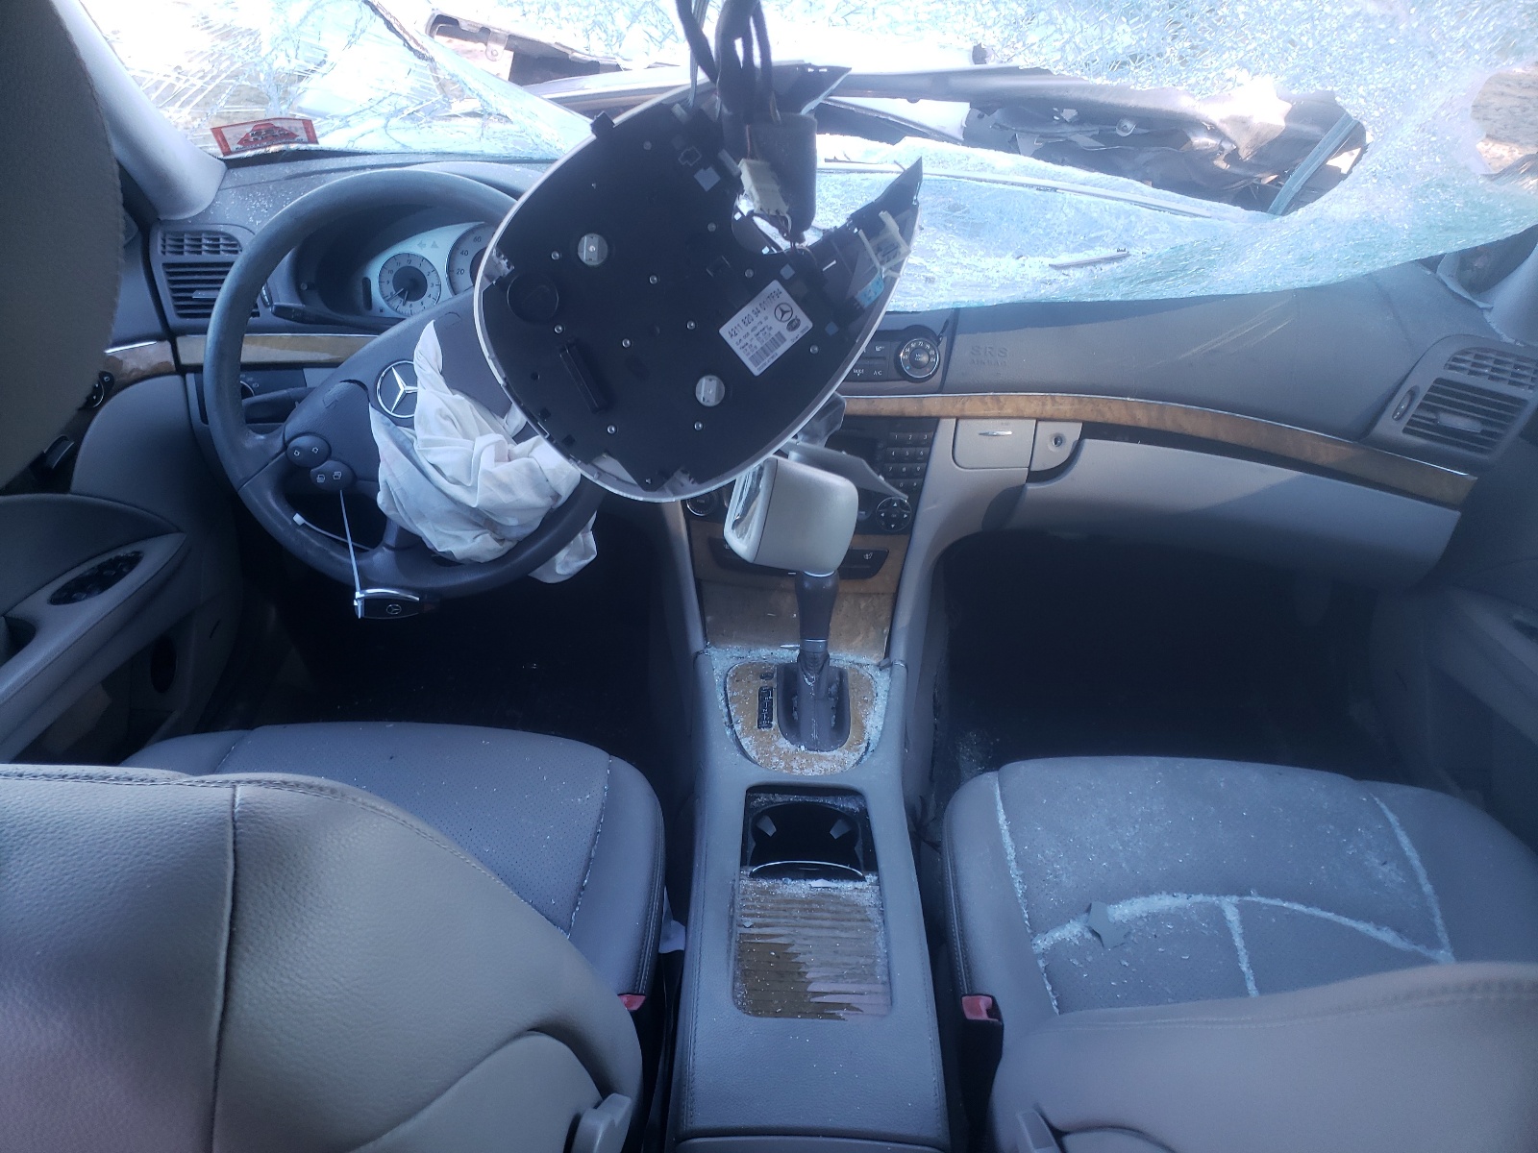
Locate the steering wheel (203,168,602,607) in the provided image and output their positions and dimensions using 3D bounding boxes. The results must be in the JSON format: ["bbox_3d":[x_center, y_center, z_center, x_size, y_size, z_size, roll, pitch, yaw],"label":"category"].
[{"bbox_3d":[-0.326,-0.172,1.081,0.388,0.388,0.130,-30,7,4],"label":"steering wheel"}]

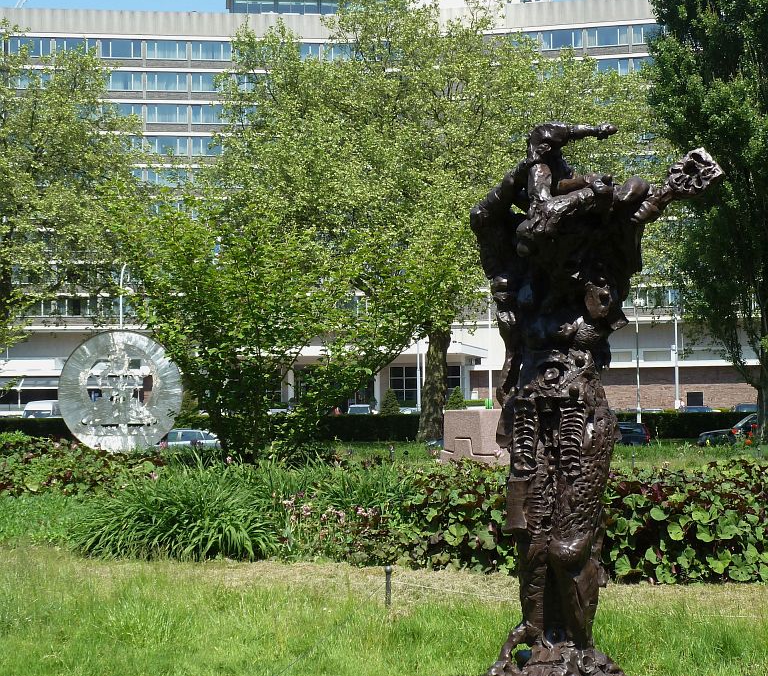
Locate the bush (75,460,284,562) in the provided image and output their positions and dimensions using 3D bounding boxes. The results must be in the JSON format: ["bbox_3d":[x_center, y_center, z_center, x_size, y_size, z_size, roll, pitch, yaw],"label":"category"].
[{"bbox_3d":[-2.399,1.987,16.528,2.300,1.000,1.700,-1,-3,0],"label":"bush"}]

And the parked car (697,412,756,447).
[{"bbox_3d":[13.043,3.330,48.786,4.400,1.580,1.800,-1,-3,0],"label":"parked car"}]

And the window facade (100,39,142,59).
[{"bbox_3d":[-23.026,-25.397,124.671,3.690,1.730,0.200,0,-3,-7],"label":"window facade"}]

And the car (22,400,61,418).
[{"bbox_3d":[-21.664,5.240,92.470,2.000,2.350,5.300,-1,-3,3],"label":"car"}]

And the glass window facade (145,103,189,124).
[{"bbox_3d":[-19.452,-20.084,127.166,3.780,1.850,0.200,0,-3,-8],"label":"glass window facade"}]

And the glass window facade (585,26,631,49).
[{"bbox_3d":[19.311,-25.928,122.411,3.960,1.800,0.200,-1,-3,11],"label":"glass window facade"}]

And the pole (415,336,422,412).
[{"bbox_3d":[2.000,2.178,82.004,0.300,6.850,0.300,-1,-3,0],"label":"pole"}]

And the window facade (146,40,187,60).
[{"bbox_3d":[-19.496,-25.770,127.449,3.780,1.800,0.200,0,-3,-8],"label":"window facade"}]

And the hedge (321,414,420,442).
[{"bbox_3d":[-0.561,4.100,64.372,4.950,1.350,1.000,-1,-3,0],"label":"hedge"}]

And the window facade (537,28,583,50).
[{"bbox_3d":[15.273,-25.839,123.218,3.980,1.800,0.200,-1,-3,11],"label":"window facade"}]

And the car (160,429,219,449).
[{"bbox_3d":[-8.818,4.511,58.727,4.400,1.500,1.770,-1,-3,0],"label":"car"}]

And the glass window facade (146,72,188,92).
[{"bbox_3d":[-19.061,-22.495,125.011,3.750,1.780,0.200,0,-3,-7],"label":"glass window facade"}]

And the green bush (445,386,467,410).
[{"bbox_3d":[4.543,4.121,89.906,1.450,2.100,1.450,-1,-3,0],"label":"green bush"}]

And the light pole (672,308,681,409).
[{"bbox_3d":[16.945,1.854,82.011,0.300,7.130,0.300,-1,-3,0],"label":"light pole"}]

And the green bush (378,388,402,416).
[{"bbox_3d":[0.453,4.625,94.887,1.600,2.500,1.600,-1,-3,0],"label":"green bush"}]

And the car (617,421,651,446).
[{"bbox_3d":[7.547,3.926,53.265,4.600,1.460,1.800,-1,-3,0],"label":"car"}]

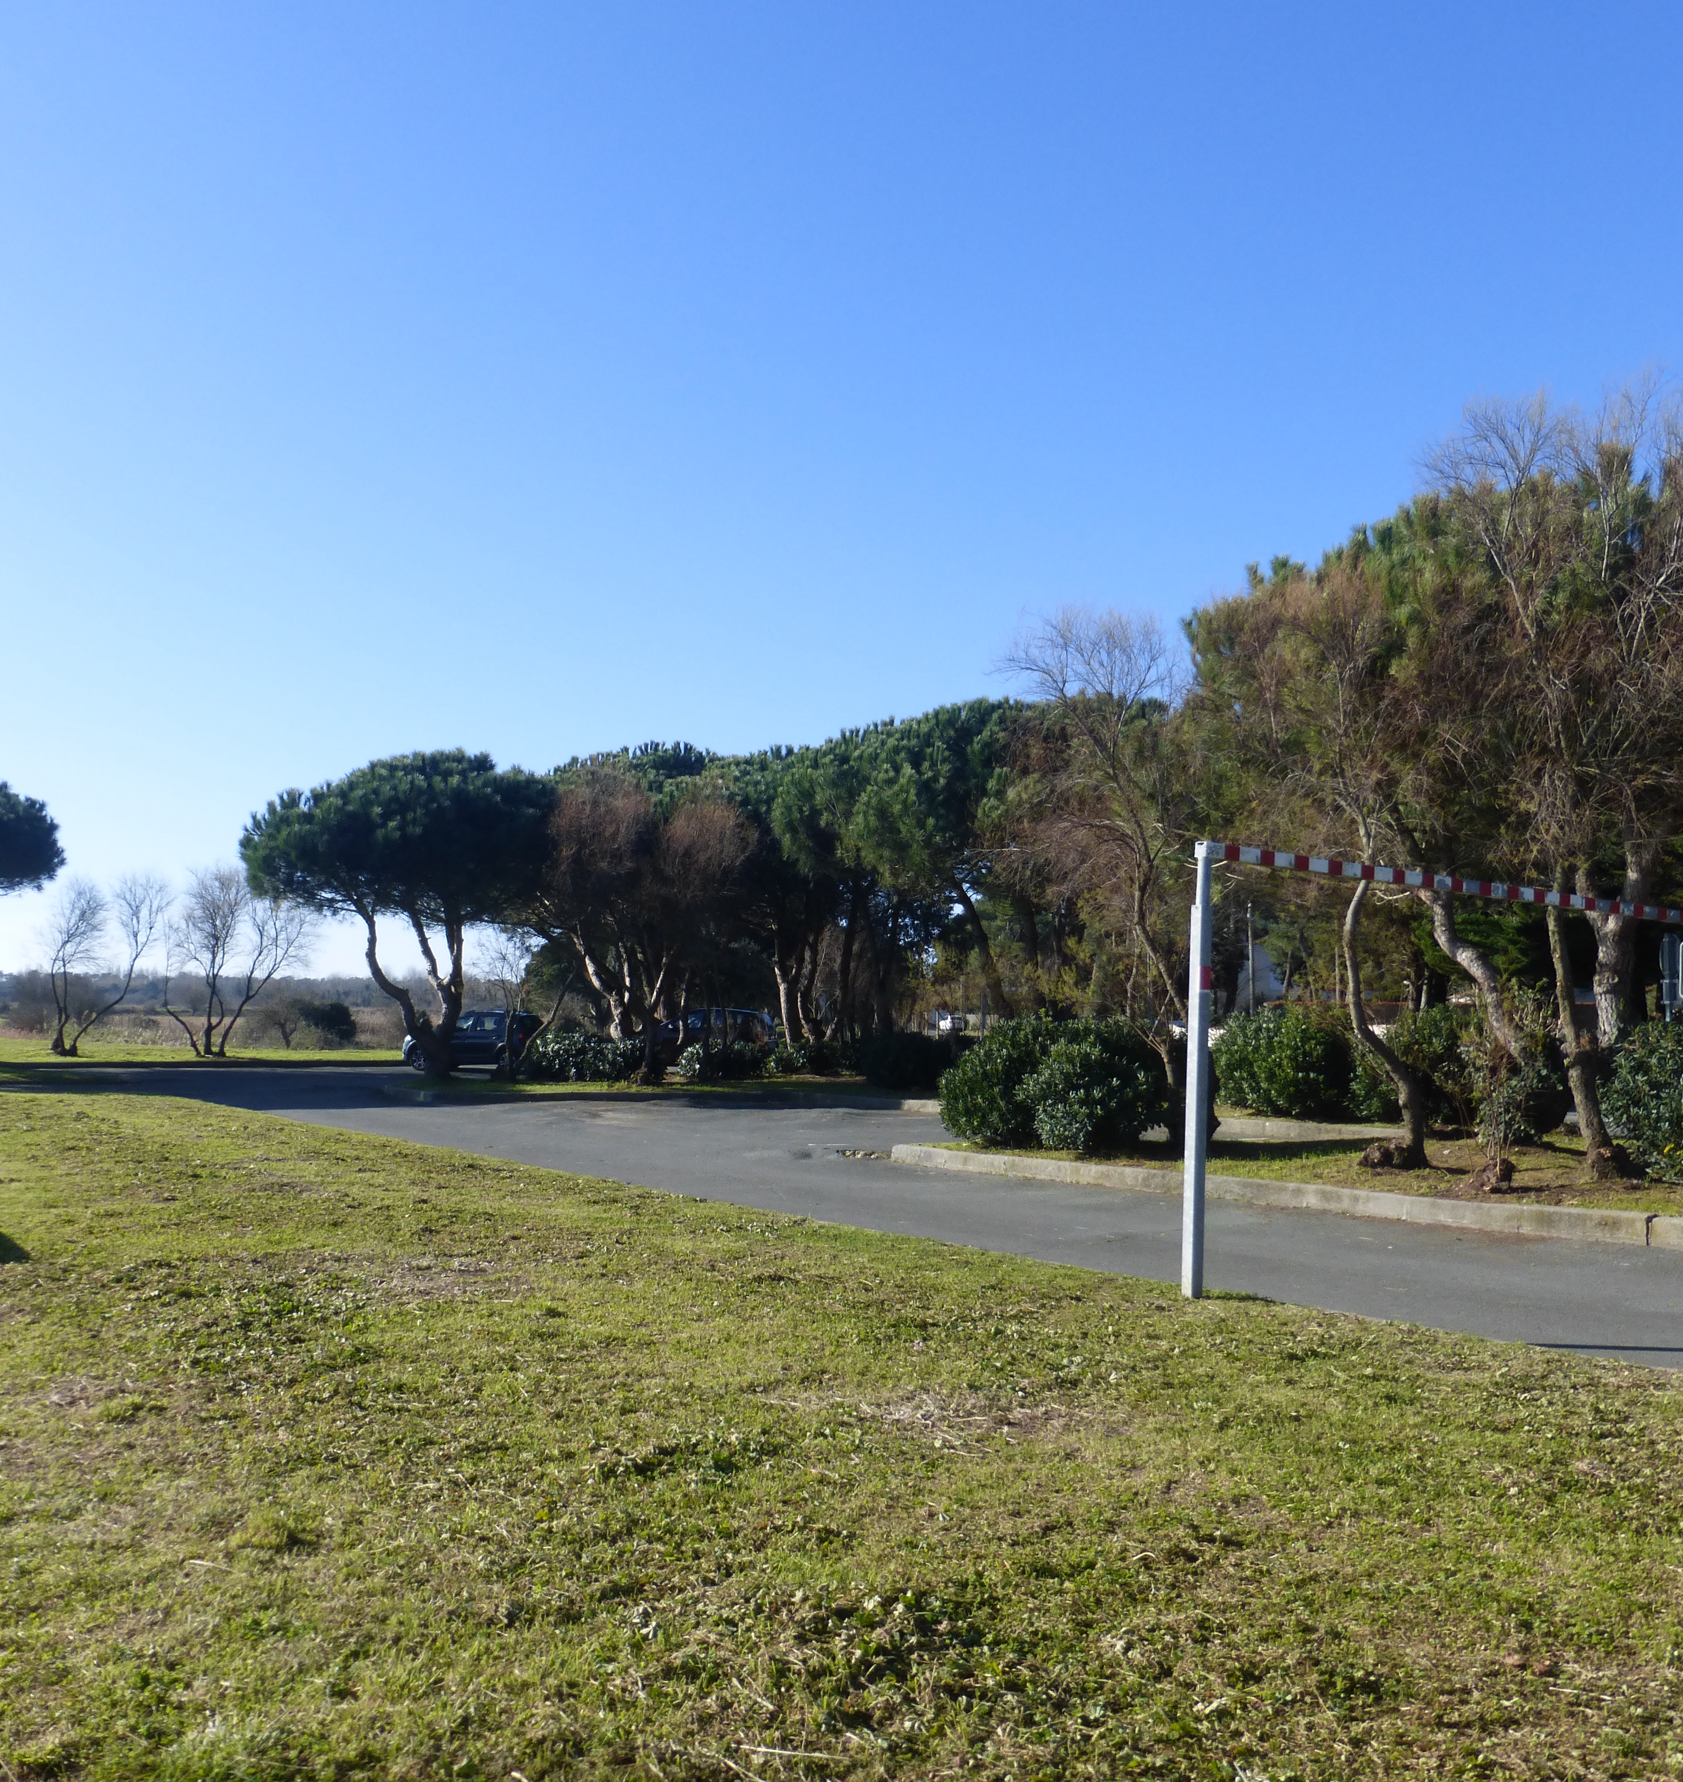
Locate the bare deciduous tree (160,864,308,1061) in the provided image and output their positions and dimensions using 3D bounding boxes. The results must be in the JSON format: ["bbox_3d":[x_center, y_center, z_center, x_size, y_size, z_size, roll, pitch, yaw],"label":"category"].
[{"bbox_3d":[-21.369,2.487,60.500,4.940,6.740,4.800,2,-4,-19],"label":"bare deciduous tree"}]

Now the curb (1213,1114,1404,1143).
[{"bbox_3d":[4.981,2.580,18.607,0.200,0.210,2.200,4,-5,-44],"label":"curb"}]

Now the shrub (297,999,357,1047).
[{"bbox_3d":[-22.774,5.878,76.000,2.600,2.140,2.600,2,-4,-17],"label":"shrub"}]

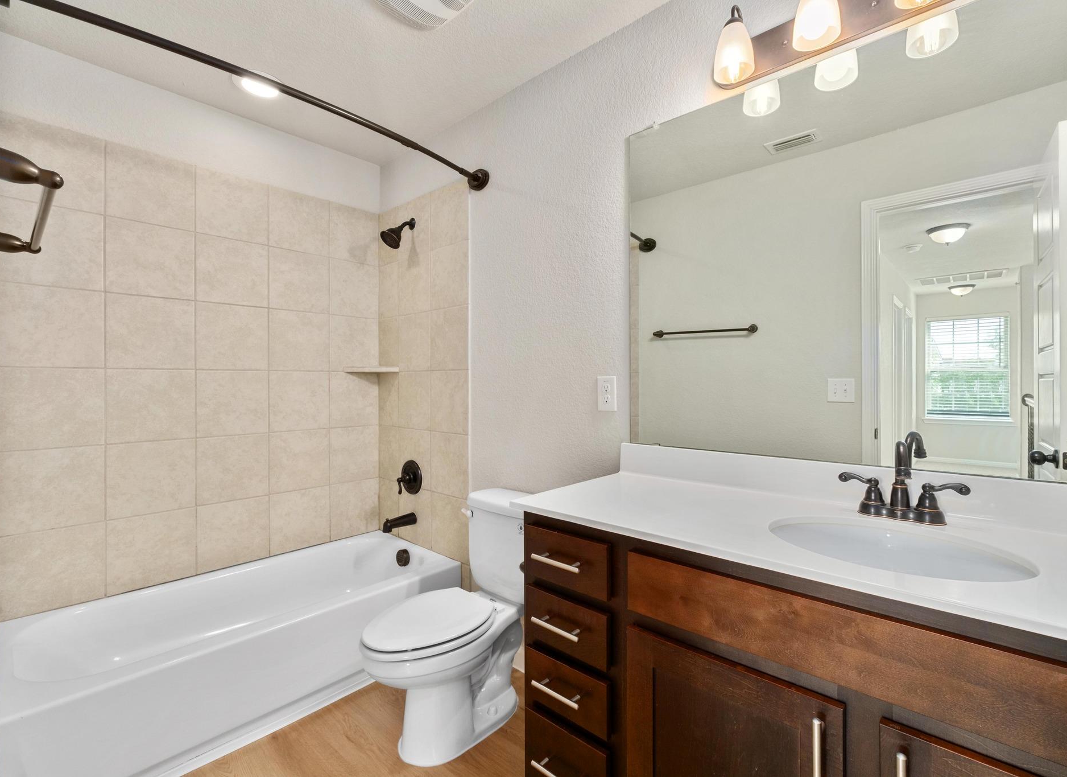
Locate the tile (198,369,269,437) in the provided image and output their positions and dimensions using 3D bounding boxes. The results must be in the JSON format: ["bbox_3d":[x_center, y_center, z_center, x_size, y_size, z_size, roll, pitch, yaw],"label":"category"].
[{"bbox_3d":[-1.406,0.068,2.281,0.012,0.301,0.299,0,1,43],"label":"tile"}]

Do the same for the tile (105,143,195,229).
[{"bbox_3d":[-1.627,-0.850,2.073,0.010,0.297,0.303,0,1,43],"label":"tile"}]

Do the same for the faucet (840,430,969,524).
[{"bbox_3d":[0.795,0.204,1.065,0.240,0.180,0.150,0,0,43],"label":"faucet"}]

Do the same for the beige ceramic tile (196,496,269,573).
[{"bbox_3d":[-1.420,0.686,2.309,0.010,0.304,0.303,0,1,43],"label":"beige ceramic tile"}]

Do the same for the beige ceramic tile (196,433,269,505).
[{"bbox_3d":[-1.406,0.373,2.283,0.012,0.301,0.299,0,1,43],"label":"beige ceramic tile"}]

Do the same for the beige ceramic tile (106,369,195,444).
[{"bbox_3d":[-1.604,0.070,2.049,0.009,0.300,0.301,0,1,43],"label":"beige ceramic tile"}]

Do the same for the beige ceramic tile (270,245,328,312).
[{"bbox_3d":[-1.202,-0.542,2.503,0.010,0.302,0.299,0,0,43],"label":"beige ceramic tile"}]

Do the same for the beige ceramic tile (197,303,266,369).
[{"bbox_3d":[-1.420,-0.240,2.301,0.010,0.306,0.303,0,1,43],"label":"beige ceramic tile"}]

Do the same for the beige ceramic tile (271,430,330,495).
[{"bbox_3d":[-1.201,0.373,2.505,0.010,0.302,0.299,0,0,43],"label":"beige ceramic tile"}]

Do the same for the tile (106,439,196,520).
[{"bbox_3d":[-1.628,0.380,2.082,0.010,0.306,0.303,0,1,43],"label":"tile"}]

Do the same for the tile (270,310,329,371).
[{"bbox_3d":[-1.212,-0.243,2.526,0.010,0.306,0.303,0,1,43],"label":"tile"}]

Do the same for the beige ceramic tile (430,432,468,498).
[{"bbox_3d":[-0.407,0.372,2.381,0.296,0.301,0.012,0,1,43],"label":"beige ceramic tile"}]

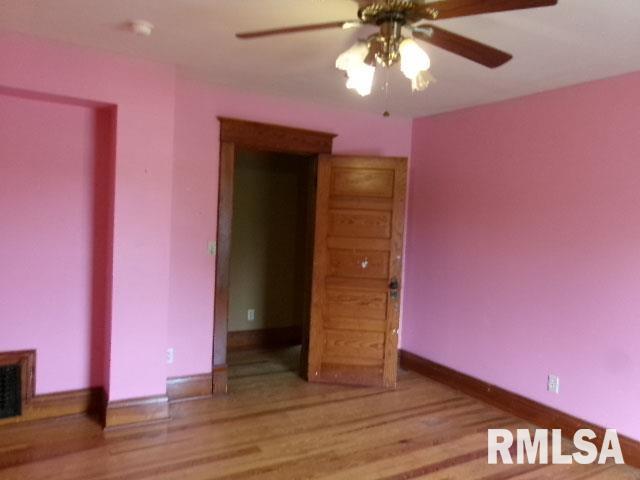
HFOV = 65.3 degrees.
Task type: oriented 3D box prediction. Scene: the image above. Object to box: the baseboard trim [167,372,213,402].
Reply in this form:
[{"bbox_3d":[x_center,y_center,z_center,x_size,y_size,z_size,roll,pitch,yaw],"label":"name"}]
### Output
[{"bbox_3d":[-1.032,1.156,3.903,0.392,0.187,0.030,1,3,-32],"label":"baseboard trim"}]

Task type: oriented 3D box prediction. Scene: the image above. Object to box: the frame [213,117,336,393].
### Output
[{"bbox_3d":[-0.395,0.151,4.271,1.110,2.211,0.160,1,3,-32],"label":"frame"}]

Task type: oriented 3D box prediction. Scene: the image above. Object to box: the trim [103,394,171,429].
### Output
[{"bbox_3d":[-1.248,1.173,3.430,0.420,0.182,0.030,1,3,-32],"label":"trim"}]

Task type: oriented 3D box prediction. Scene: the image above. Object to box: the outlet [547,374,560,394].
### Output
[{"bbox_3d":[1.676,1.038,3.581,0.014,0.120,0.076,1,3,-32],"label":"outlet"}]

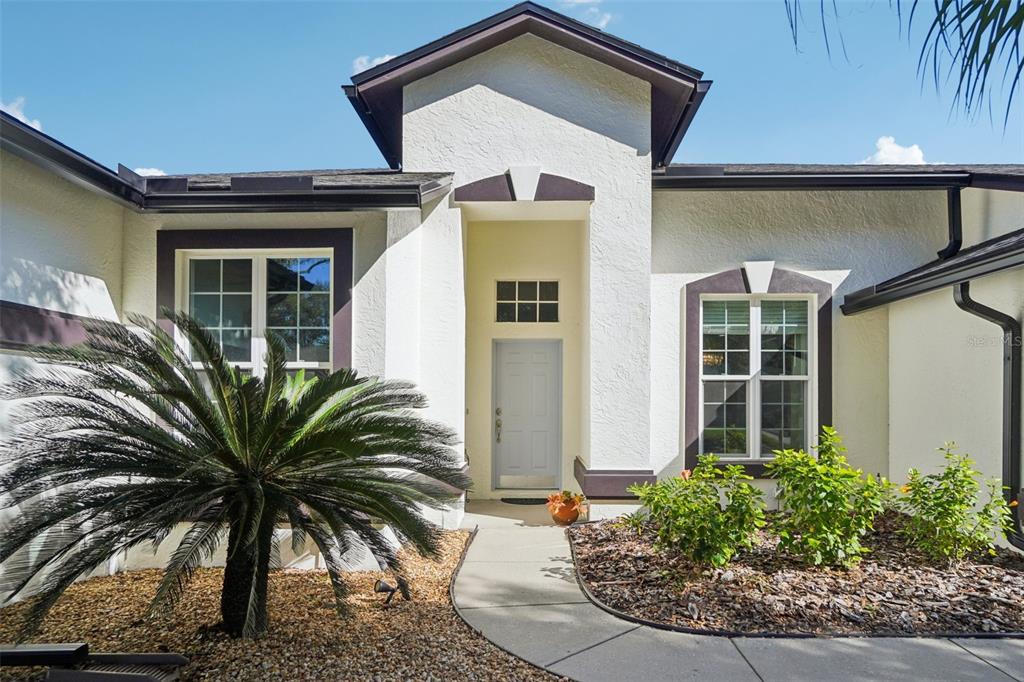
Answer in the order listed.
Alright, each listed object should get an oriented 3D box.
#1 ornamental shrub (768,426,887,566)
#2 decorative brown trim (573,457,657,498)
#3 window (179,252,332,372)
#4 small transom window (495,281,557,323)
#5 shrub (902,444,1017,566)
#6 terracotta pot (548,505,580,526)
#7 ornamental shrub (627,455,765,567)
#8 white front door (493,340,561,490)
[{"bbox_3d":[2.770,1.370,4.750,0.950,1.220,0.950,0,-2,1],"label":"ornamental shrub"},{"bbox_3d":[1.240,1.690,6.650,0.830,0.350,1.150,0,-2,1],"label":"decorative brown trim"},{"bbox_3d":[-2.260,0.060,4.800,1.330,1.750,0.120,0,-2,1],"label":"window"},{"bbox_3d":[0.222,-0.546,7.500,0.870,0.585,0.090,0,-2,1],"label":"small transom window"},{"bbox_3d":[3.880,1.420,4.700,0.880,1.060,0.880,0,-2,1],"label":"shrub"},{"bbox_3d":[0.600,1.955,6.050,0.330,0.260,0.330,0,-2,0],"label":"terracotta pot"},{"bbox_3d":[1.620,1.490,4.750,1.150,0.980,1.000,0,-2,1],"label":"ornamental shrub"},{"bbox_3d":[0.200,1.030,7.500,0.930,2.060,0.100,0,-2,1],"label":"white front door"}]

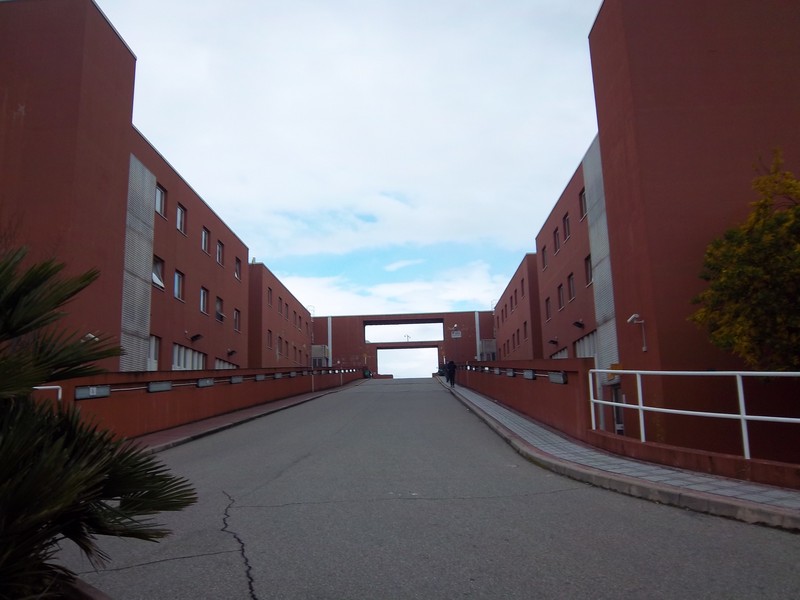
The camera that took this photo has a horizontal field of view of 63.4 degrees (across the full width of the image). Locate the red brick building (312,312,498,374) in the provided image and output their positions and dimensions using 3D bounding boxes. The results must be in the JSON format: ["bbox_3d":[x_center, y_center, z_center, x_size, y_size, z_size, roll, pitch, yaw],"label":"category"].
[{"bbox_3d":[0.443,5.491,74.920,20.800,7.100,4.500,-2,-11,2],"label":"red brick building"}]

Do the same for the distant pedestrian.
[{"bbox_3d":[3.303,4.758,41.292,0.550,1.700,0.400,-2,-11,2],"label":"distant pedestrian"}]

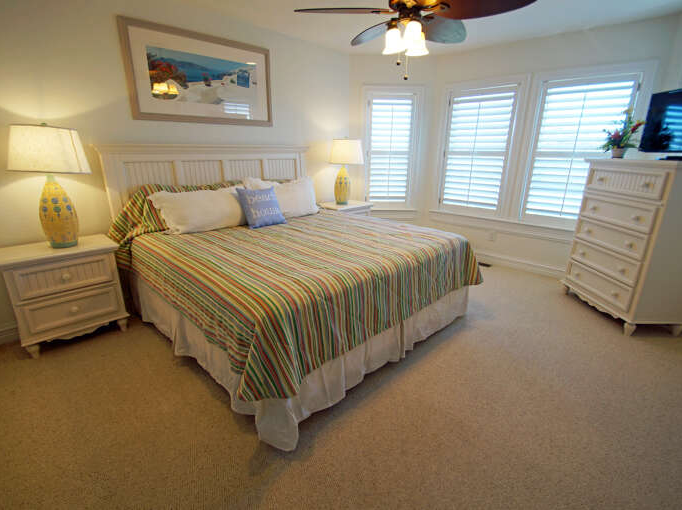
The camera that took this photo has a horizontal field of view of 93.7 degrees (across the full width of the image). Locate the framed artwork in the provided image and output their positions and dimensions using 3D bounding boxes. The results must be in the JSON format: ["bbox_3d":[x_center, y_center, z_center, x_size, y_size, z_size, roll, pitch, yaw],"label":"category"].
[{"bbox_3d":[-1.220,-1.603,2.966,1.329,0.723,0.041,-16,24,-42],"label":"framed artwork"}]

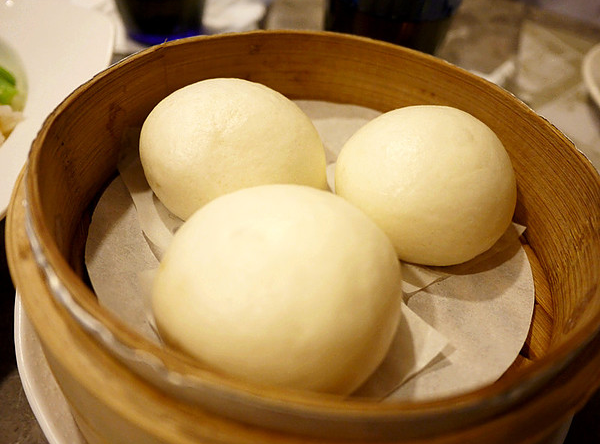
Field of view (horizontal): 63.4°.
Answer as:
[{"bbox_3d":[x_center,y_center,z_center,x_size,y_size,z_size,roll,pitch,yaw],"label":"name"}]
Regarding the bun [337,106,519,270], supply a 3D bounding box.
[{"bbox_3d":[0.046,-0.016,0.175,0.065,0.047,0.065,8,45,0],"label":"bun"}]

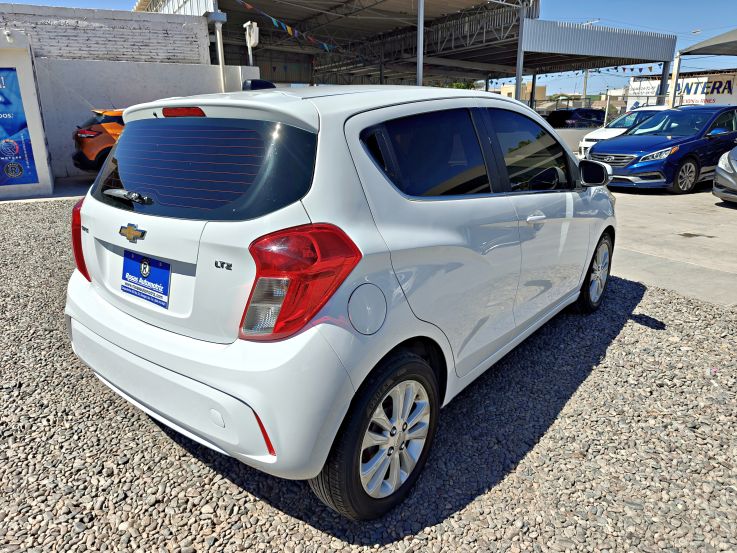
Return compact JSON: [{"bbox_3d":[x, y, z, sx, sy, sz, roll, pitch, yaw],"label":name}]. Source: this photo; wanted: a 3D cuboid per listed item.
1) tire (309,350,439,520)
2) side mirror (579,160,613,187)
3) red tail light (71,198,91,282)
[{"bbox_3d":[0.042,0.542,1.729,0.185,0.585,0.585,12,22,38],"label":"tire"},{"bbox_3d":[1.227,-0.565,2.640,0.190,0.145,0.120,12,22,38],"label":"side mirror"},{"bbox_3d":[-1.159,-0.175,2.178,0.250,0.355,0.300,12,22,38],"label":"red tail light"}]

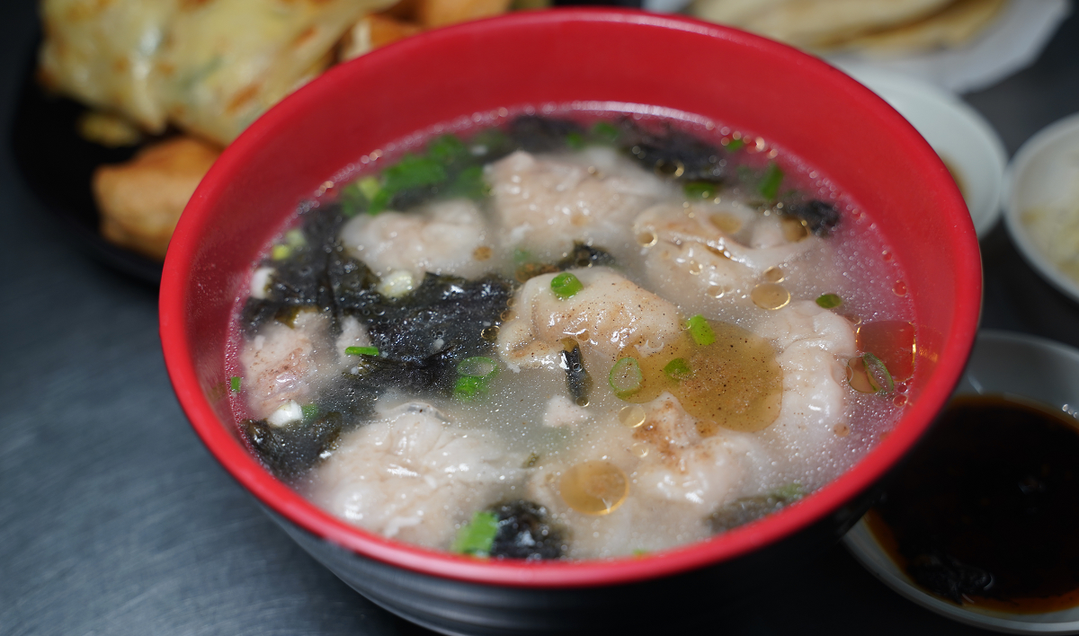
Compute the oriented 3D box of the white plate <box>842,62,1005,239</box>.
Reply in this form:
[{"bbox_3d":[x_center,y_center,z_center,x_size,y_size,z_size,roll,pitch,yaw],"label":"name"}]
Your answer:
[{"bbox_3d":[0.090,-0.037,0.450,0.095,0.025,0.095,-2,46,3],"label":"white plate"}]

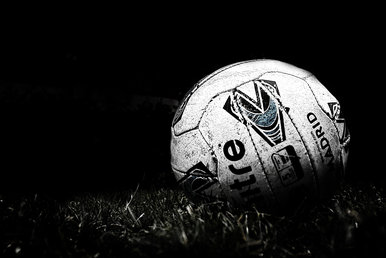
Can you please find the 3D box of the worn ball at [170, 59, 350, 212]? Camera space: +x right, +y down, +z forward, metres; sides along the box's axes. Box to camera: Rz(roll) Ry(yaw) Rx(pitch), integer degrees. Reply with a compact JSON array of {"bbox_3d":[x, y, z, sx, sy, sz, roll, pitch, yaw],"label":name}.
[{"bbox_3d":[0.082,0.022,0.455,0.220,0.220,0.220,0,4,0],"label":"worn ball"}]

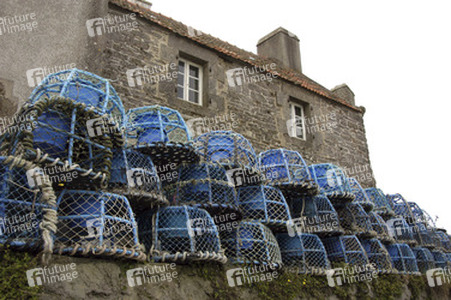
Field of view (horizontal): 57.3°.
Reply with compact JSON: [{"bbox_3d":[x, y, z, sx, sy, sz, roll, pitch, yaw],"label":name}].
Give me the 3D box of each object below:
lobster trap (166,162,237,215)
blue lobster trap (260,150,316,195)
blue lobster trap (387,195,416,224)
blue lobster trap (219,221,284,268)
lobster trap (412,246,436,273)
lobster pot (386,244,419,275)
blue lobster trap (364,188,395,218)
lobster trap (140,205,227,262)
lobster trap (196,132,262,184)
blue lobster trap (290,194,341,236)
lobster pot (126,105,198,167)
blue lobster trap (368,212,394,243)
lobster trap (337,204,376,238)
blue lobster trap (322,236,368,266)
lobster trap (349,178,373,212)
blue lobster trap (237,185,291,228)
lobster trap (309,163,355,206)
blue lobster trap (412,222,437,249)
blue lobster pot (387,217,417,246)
[{"bbox_3d":[-0.203,0.384,4.072,0.680,0.410,0.680,-1,-21,0],"label":"lobster trap"},{"bbox_3d":[0.735,0.247,4.943,0.680,0.410,0.680,15,-26,-36],"label":"blue lobster trap"},{"bbox_3d":[2.605,0.928,6.498,0.640,0.423,0.640,18,-26,-41],"label":"blue lobster trap"},{"bbox_3d":[0.251,0.962,4.215,0.640,0.423,0.640,0,-20,0],"label":"blue lobster trap"},{"bbox_3d":[3.018,1.817,6.755,0.680,0.410,0.680,15,-26,-36],"label":"lobster trap"},{"bbox_3d":[2.730,1.760,6.630,0.670,0.440,0.670,19,-27,-41],"label":"lobster pot"},{"bbox_3d":[2.184,0.818,6.200,0.600,0.410,0.700,-16,-24,42],"label":"blue lobster trap"},{"bbox_3d":[-0.355,0.653,3.120,0.600,0.410,0.700,-16,-24,42],"label":"lobster trap"},{"bbox_3d":[0.006,0.058,4.375,0.680,0.410,0.680,15,-26,-36],"label":"lobster trap"},{"bbox_3d":[1.024,0.776,4.765,0.640,0.423,0.640,0,-20,0],"label":"blue lobster trap"},{"bbox_3d":[-0.569,-0.121,3.543,0.640,0.423,0.640,0,-20,0],"label":"lobster pot"},{"bbox_3d":[2.004,1.093,5.750,0.600,0.410,0.700,-16,-24,42],"label":"blue lobster trap"},{"bbox_3d":[1.860,1.050,6.120,0.680,0.440,0.680,19,-27,-41],"label":"lobster trap"},{"bbox_3d":[1.496,1.327,5.231,0.640,0.423,0.640,18,-26,-41],"label":"blue lobster trap"},{"bbox_3d":[1.632,0.618,5.550,0.600,0.410,0.700,-16,-24,42],"label":"lobster trap"},{"bbox_3d":[0.396,0.665,4.758,0.680,0.410,0.680,-1,-21,0],"label":"blue lobster trap"},{"bbox_3d":[1.363,0.451,5.539,0.680,0.410,0.680,15,-26,-36],"label":"lobster trap"},{"bbox_3d":[3.259,1.489,7.195,0.680,0.410,0.680,15,-26,-36],"label":"blue lobster trap"},{"bbox_3d":[2.549,1.241,6.250,0.600,0.410,0.700,-16,-24,42],"label":"blue lobster pot"}]

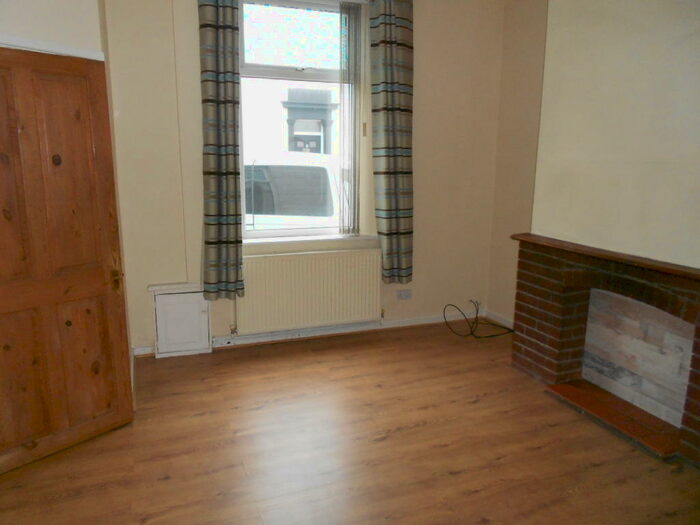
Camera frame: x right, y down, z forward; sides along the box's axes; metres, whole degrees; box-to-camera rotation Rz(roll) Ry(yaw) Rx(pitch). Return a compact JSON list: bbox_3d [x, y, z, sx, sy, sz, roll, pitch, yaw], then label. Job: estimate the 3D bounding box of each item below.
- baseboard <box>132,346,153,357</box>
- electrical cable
[{"bbox_3d":[-1.530,0.655,3.906,0.146,0.063,0.020,-4,12,-21],"label":"baseboard"},{"bbox_3d":[1.100,0.470,4.517,0.576,0.248,0.358,-4,12,-21],"label":"electrical cable"}]

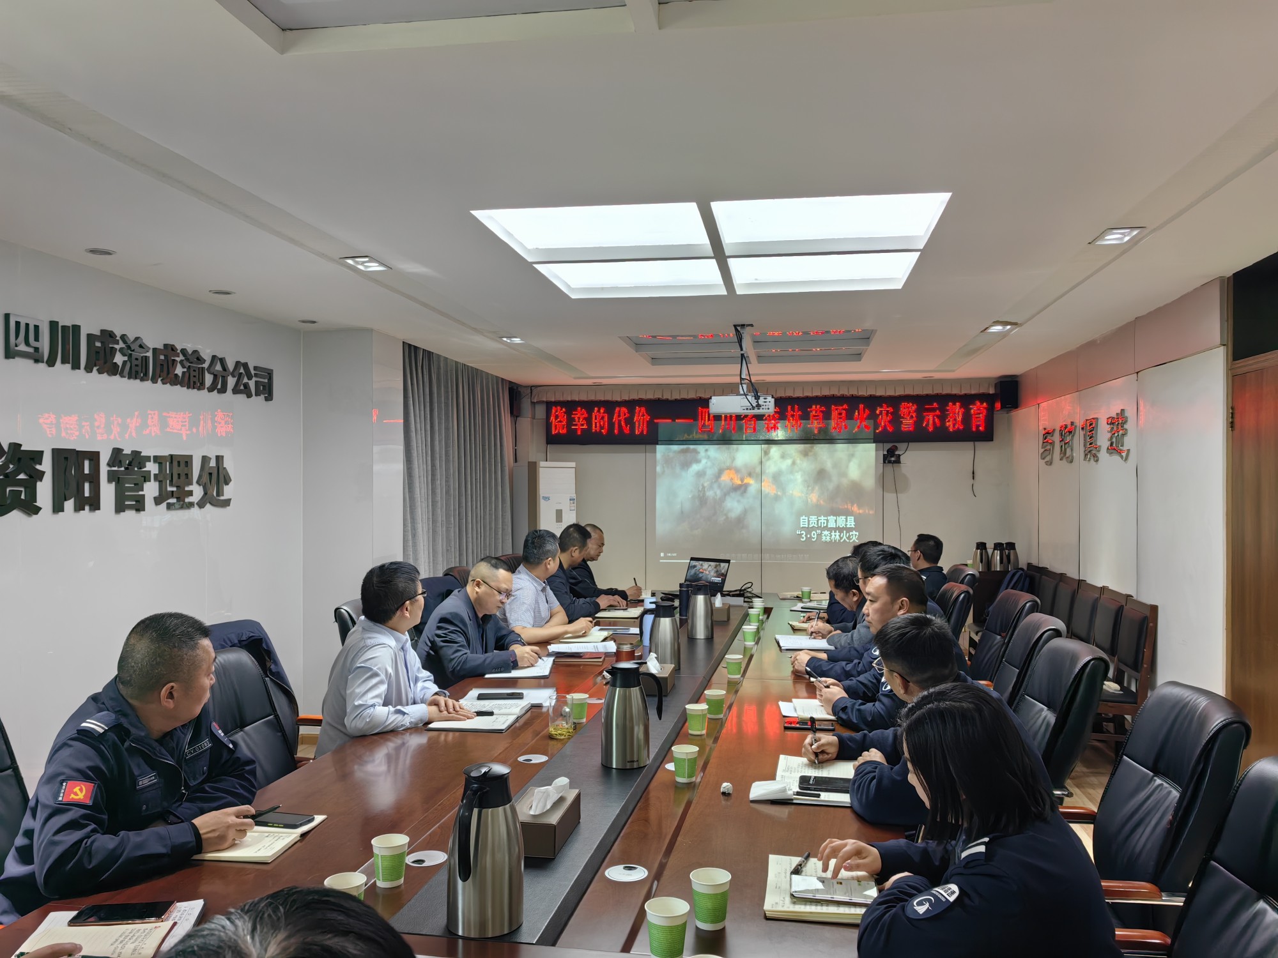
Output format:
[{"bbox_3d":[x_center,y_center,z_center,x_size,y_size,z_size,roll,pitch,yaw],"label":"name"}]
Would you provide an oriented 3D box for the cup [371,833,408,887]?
[{"bbox_3d":[-0.484,0.746,1.948,0.075,0.085,0.075,0,0,0],"label":"cup"}]

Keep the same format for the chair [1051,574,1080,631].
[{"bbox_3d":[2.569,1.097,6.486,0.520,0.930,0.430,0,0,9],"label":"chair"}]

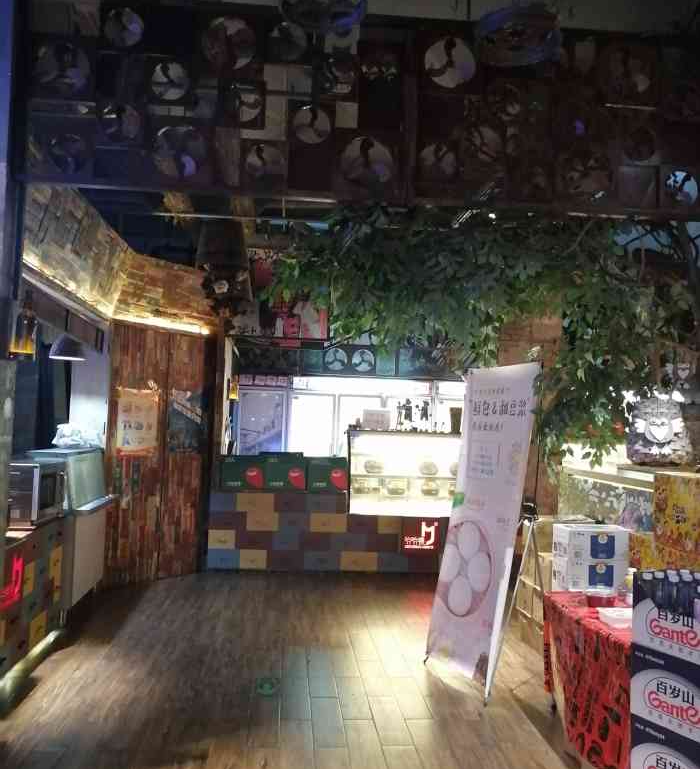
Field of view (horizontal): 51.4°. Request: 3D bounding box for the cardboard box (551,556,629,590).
[{"bbox_3d":[1.269,0.997,3.860,0.300,0.155,0.230,2,-3,-2],"label":"cardboard box"}]

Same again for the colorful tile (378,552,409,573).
[{"bbox_3d":[0.428,1.759,7.194,0.299,0.198,0.025,2,-3,-5],"label":"colorful tile"}]

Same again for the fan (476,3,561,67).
[{"bbox_3d":[0.894,-1.853,3.864,0.429,0.120,0.429,2,-3,-5],"label":"fan"}]

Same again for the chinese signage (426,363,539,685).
[{"bbox_3d":[0.749,0.772,4.294,0.080,1.789,0.730,12,-7,-21],"label":"chinese signage"}]

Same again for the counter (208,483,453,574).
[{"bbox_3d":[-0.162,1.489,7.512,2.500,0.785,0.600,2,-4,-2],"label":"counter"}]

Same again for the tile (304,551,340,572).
[{"bbox_3d":[-0.271,1.741,7.168,0.354,0.204,0.030,2,-3,-5],"label":"tile"}]

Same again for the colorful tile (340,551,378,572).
[{"bbox_3d":[0.095,1.746,7.167,0.370,0.199,0.025,2,-3,-5],"label":"colorful tile"}]

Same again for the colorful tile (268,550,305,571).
[{"bbox_3d":[-0.625,1.718,7.107,0.350,0.196,0.025,2,-3,-5],"label":"colorful tile"}]

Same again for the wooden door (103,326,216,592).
[{"bbox_3d":[-1.710,0.606,6.600,0.060,2.280,0.992,-1,-5,45],"label":"wooden door"}]

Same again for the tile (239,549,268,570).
[{"bbox_3d":[-0.949,1.726,7.191,0.280,0.185,0.040,2,-4,-2],"label":"tile"}]

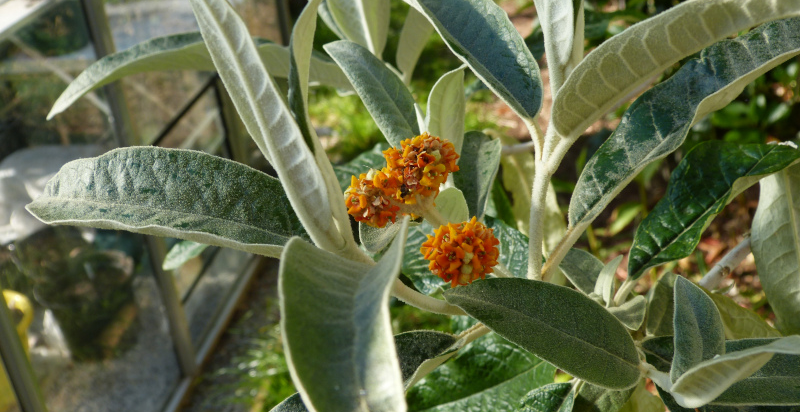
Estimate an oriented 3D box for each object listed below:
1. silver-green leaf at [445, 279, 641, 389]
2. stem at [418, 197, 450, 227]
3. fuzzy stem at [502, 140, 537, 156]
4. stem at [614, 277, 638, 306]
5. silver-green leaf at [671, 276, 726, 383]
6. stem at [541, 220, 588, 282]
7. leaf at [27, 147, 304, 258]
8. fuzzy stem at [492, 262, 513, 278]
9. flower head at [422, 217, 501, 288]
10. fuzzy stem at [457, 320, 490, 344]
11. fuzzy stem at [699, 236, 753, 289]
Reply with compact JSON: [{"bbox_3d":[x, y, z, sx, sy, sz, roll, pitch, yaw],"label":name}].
[{"bbox_3d":[0.045,0.041,0.291,0.070,0.010,0.030,22,71,-10],"label":"silver-green leaf"},{"bbox_3d":[0.011,0.002,0.296,0.004,0.012,0.004,-45,19,1],"label":"stem"},{"bbox_3d":[0.050,-0.024,0.390,0.015,0.004,0.004,-10,2,0],"label":"fuzzy stem"},{"bbox_3d":[0.080,0.030,0.328,0.004,0.004,0.012,33,65,14],"label":"stem"},{"bbox_3d":[0.099,0.042,0.309,0.018,0.037,0.009,0,-13,18],"label":"silver-green leaf"},{"bbox_3d":[0.056,0.016,0.318,0.004,0.004,0.025,34,78,10],"label":"stem"},{"bbox_3d":[-0.070,0.001,0.291,0.099,0.012,0.032,9,72,-2],"label":"leaf"},{"bbox_3d":[0.033,0.021,0.299,0.003,0.010,0.003,-58,37,0],"label":"fuzzy stem"},{"bbox_3d":[0.019,0.014,0.290,0.025,0.024,0.025,-4,30,4],"label":"flower head"},{"bbox_3d":[0.024,0.042,0.305,0.013,0.003,0.003,-30,-9,0],"label":"fuzzy stem"},{"bbox_3d":[0.137,0.024,0.385,0.033,0.006,0.006,-40,73,-18],"label":"fuzzy stem"}]

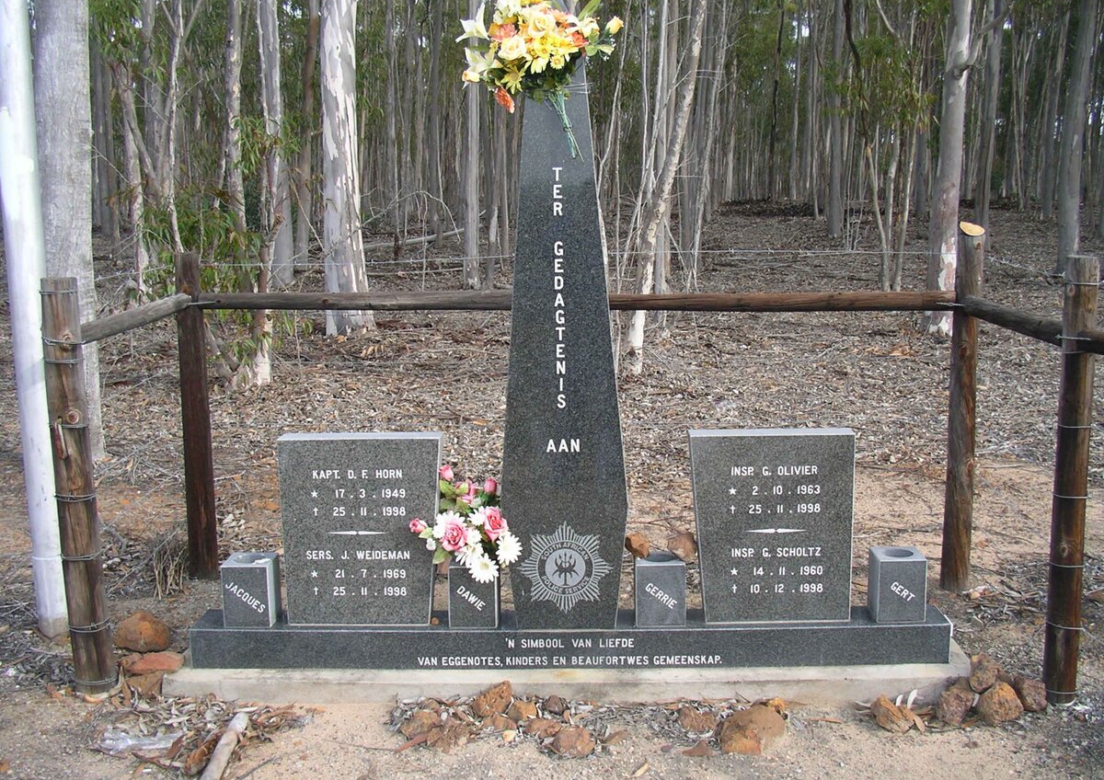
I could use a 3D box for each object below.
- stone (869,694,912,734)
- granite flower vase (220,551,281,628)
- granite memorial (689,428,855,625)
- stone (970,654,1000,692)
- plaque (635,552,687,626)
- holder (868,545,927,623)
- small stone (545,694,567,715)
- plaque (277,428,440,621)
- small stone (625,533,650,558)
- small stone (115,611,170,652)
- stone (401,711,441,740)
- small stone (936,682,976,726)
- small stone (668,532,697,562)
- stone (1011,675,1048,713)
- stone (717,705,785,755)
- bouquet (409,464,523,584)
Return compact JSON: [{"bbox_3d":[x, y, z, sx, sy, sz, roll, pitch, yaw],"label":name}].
[{"bbox_3d":[0.965,0.923,3.350,0.117,0.092,0.094,-1,10,2],"label":"stone"},{"bbox_3d":[-0.977,0.653,3.849,0.150,0.201,0.150,-1,9,2],"label":"granite flower vase"},{"bbox_3d":[0.675,0.423,3.650,0.499,0.593,0.095,-1,10,2],"label":"granite memorial"},{"bbox_3d":[1.314,0.858,3.580,0.086,0.111,0.082,-1,10,2],"label":"stone"},{"bbox_3d":[0.345,0.636,3.767,0.154,0.198,0.148,-1,9,2],"label":"plaque"},{"bbox_3d":[1.103,0.621,3.773,0.146,0.198,0.149,-1,9,3],"label":"holder"},{"bbox_3d":[0.013,0.956,3.592,0.067,0.056,0.054,-1,9,2],"label":"small stone"},{"bbox_3d":[-0.601,0.450,3.782,0.512,0.612,0.077,-1,9,2],"label":"plaque"},{"bbox_3d":[0.272,0.496,3.767,0.082,0.081,0.070,-1,9,2],"label":"small stone"},{"bbox_3d":[-1.440,0.850,4.149,0.190,0.129,0.152,-1,9,2],"label":"small stone"},{"bbox_3d":[-0.381,0.974,3.428,0.120,0.069,0.096,-1,9,2],"label":"stone"},{"bbox_3d":[1.180,0.918,3.453,0.105,0.115,0.105,-1,9,2],"label":"small stone"},{"bbox_3d":[0.420,0.505,3.791,0.097,0.085,0.080,-1,9,2],"label":"small stone"},{"bbox_3d":[1.425,0.909,3.527,0.096,0.101,0.087,-1,9,2],"label":"stone"},{"bbox_3d":[0.567,0.969,3.361,0.194,0.109,0.165,-1,9,2],"label":"stone"},{"bbox_3d":[-0.276,0.425,3.744,0.345,0.360,0.250,-1,9,2],"label":"bouquet"}]

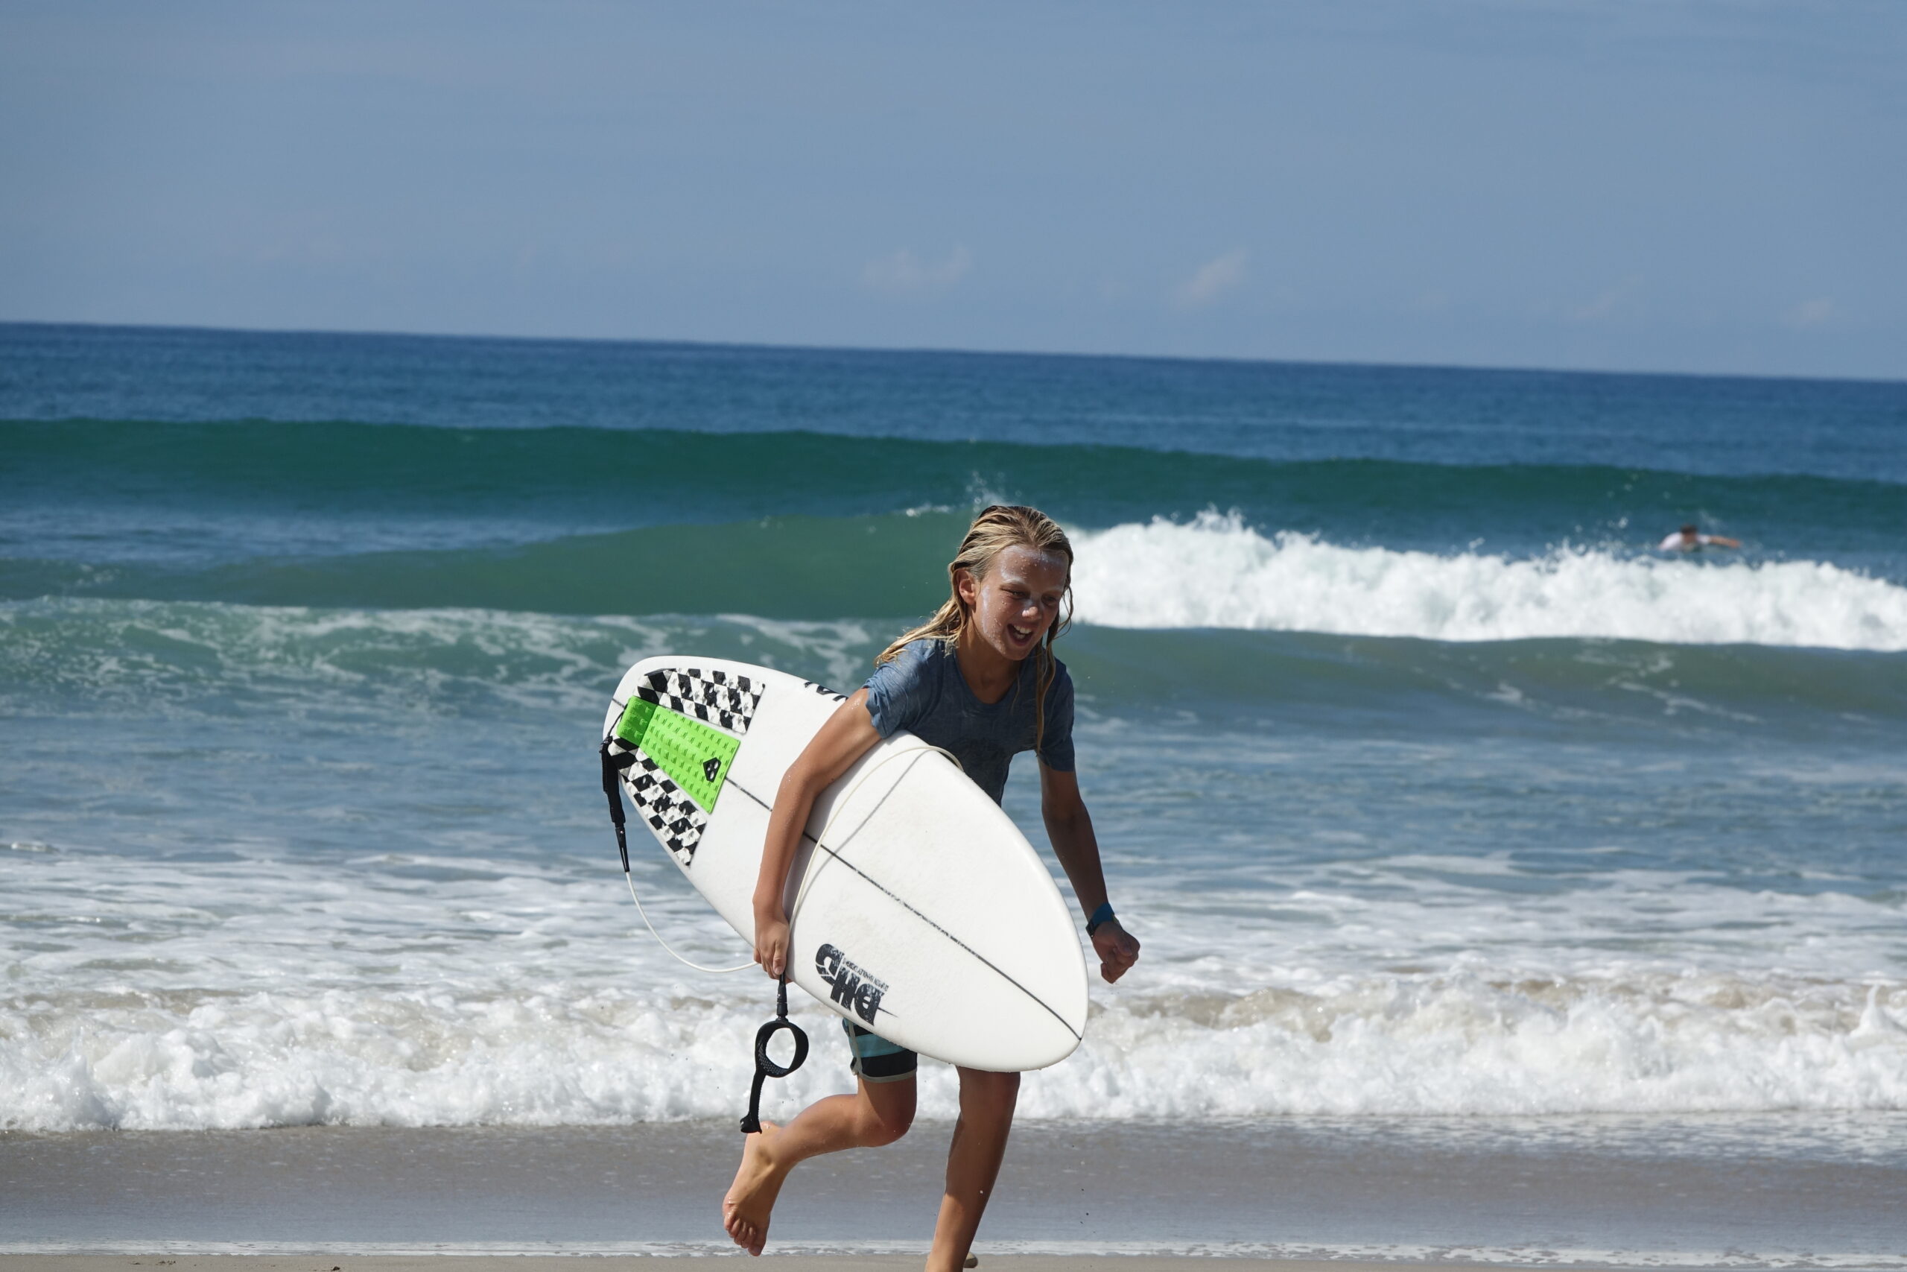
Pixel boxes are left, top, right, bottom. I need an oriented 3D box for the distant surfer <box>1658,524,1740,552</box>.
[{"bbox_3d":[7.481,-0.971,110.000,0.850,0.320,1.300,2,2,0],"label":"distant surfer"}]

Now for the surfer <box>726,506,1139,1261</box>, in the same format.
[{"bbox_3d":[-0.026,0.409,16.700,0.580,1.240,0.820,1,2,-28],"label":"surfer"}]

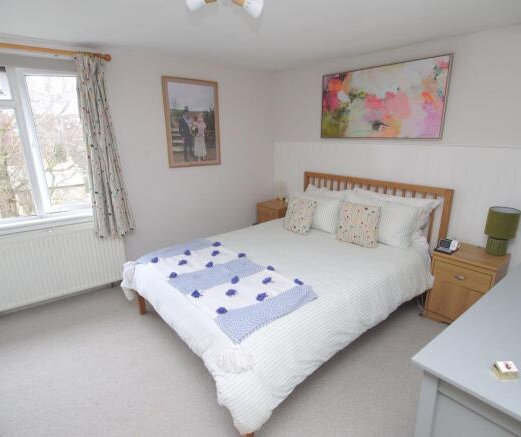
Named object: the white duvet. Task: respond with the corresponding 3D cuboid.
[{"bbox_3d":[0.174,0.392,2.283,1.849,0.341,1.557,-12,19,-36],"label":"white duvet"}]

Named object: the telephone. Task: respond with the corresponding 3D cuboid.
[{"bbox_3d":[1.409,0.210,2.303,0.120,0.075,0.125,15,21,43],"label":"telephone"}]

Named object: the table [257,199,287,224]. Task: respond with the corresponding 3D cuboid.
[{"bbox_3d":[0.255,0.073,3.927,0.424,0.532,0.396,-12,19,-36],"label":"table"}]

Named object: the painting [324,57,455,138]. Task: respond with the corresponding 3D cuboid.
[{"bbox_3d":[1.071,-1.075,2.847,0.038,0.632,1.276,-12,19,-36],"label":"painting"}]

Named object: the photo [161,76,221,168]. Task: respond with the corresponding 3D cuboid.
[{"bbox_3d":[-0.734,-1.042,3.363,0.648,0.921,0.028,-12,19,-36],"label":"photo"}]

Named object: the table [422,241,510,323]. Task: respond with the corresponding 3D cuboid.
[{"bbox_3d":[1.567,0.525,2.295,0.417,0.532,0.385,-12,19,-36],"label":"table"}]

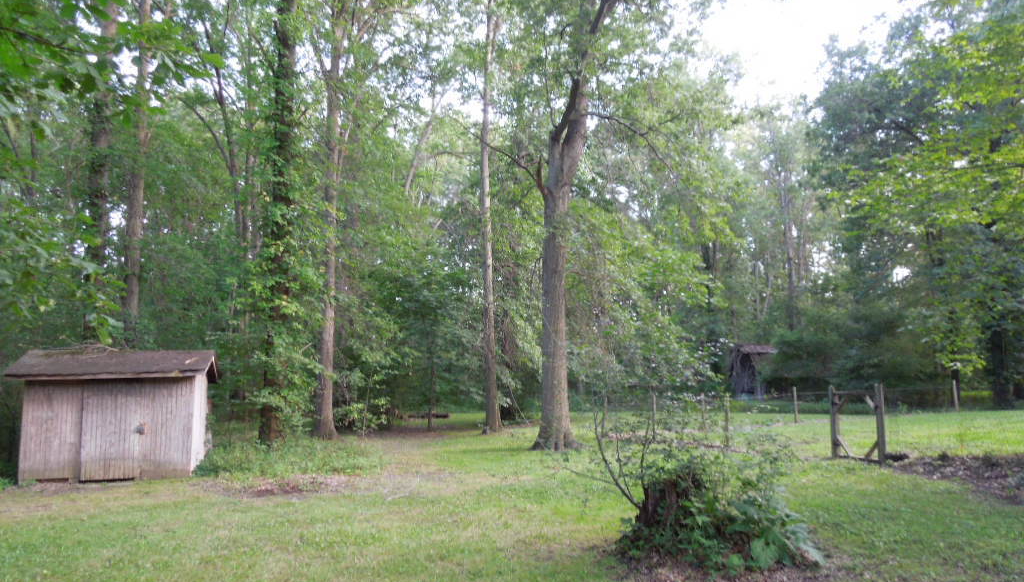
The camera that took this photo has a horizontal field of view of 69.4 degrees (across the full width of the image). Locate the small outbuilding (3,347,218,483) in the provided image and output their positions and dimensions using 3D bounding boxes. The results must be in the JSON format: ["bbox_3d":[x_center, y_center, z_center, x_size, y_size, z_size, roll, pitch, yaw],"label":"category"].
[{"bbox_3d":[-7.606,2.334,14.447,3.221,2.335,2.400,2,-6,-16],"label":"small outbuilding"}]

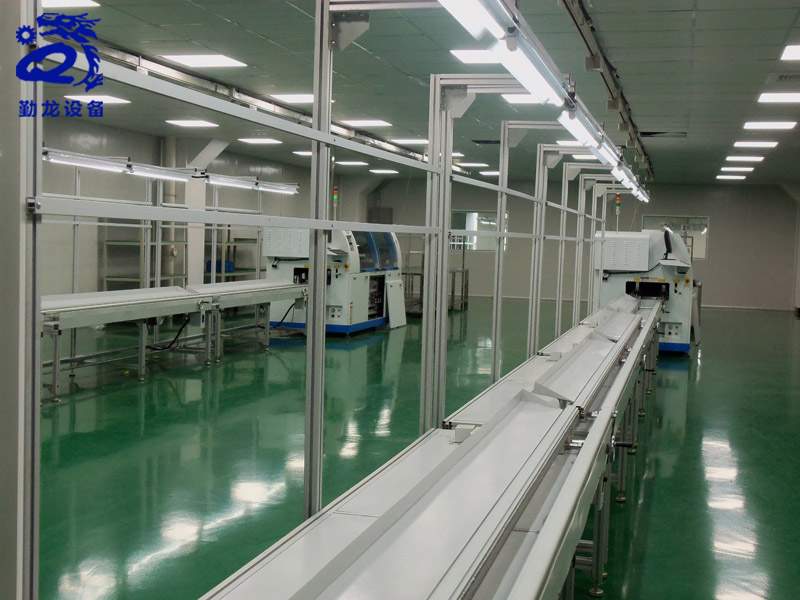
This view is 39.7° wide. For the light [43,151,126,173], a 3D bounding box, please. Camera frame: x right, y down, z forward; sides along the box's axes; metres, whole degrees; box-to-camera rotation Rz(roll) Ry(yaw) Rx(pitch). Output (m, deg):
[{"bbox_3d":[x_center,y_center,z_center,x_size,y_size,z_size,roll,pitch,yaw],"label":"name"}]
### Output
[{"bbox_3d":[-2.523,-1.097,8.931,0.100,0.070,1.230,2,3,14],"label":"light"}]

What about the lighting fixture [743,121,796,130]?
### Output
[{"bbox_3d":[4.241,-2.018,12.724,0.590,0.060,0.590,2,3,14],"label":"lighting fixture"}]

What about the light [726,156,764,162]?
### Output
[{"bbox_3d":[5.426,-2.228,17.419,0.575,0.050,0.575,3,3,14],"label":"light"}]

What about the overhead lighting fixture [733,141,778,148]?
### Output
[{"bbox_3d":[4.839,-2.129,15.088,0.590,0.060,0.590,2,3,14],"label":"overhead lighting fixture"}]

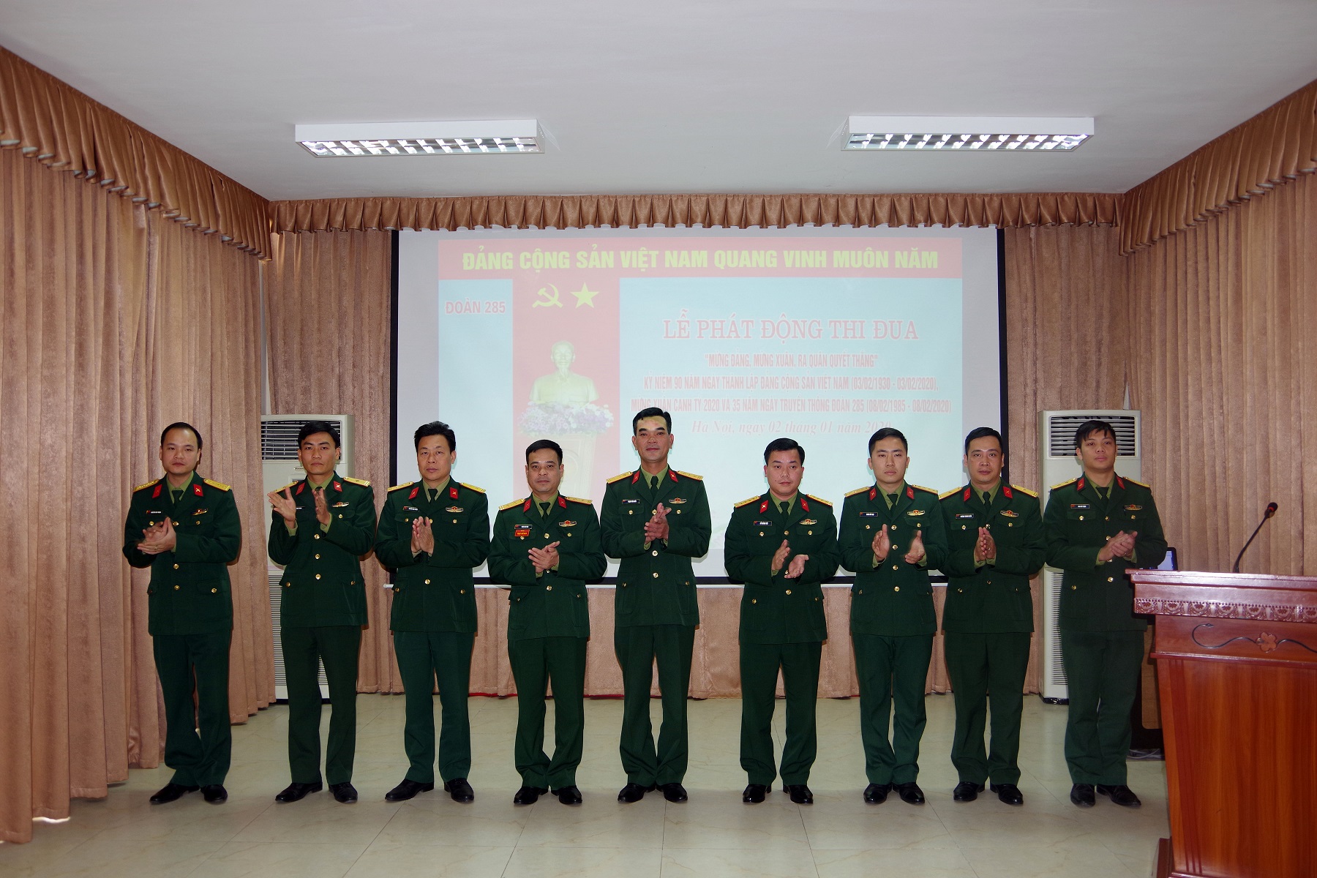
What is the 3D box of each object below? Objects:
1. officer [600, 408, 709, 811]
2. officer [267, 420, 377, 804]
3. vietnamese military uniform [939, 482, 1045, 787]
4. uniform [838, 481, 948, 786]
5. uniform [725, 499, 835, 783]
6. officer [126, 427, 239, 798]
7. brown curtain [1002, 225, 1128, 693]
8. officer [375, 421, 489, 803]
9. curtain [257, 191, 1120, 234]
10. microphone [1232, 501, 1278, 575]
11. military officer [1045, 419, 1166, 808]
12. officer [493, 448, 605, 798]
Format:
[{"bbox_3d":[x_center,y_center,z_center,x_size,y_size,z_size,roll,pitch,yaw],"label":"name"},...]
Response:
[{"bbox_3d":[-0.012,0.759,5.279,0.530,1.815,0.420,0,0,1],"label":"officer"},{"bbox_3d":[-1.573,0.794,5.300,0.520,1.751,0.430,0,0,-3],"label":"officer"},{"bbox_3d":[1.535,0.915,5.270,0.530,1.420,0.400,0,0,13],"label":"vietnamese military uniform"},{"bbox_3d":[1.090,0.912,5.250,0.520,1.420,0.400,0,0,5],"label":"uniform"},{"bbox_3d":[0.570,0.941,5.279,0.530,1.378,0.380,0,0,0],"label":"uniform"},{"bbox_3d":[-2.230,0.801,5.302,0.540,1.741,0.420,0,0,3],"label":"officer"},{"bbox_3d":[2.604,0.088,7.238,0.830,3.070,0.130,0,0,2],"label":"brown curtain"},{"bbox_3d":[-1.055,0.789,5.280,0.540,1.743,0.440,0,0,2],"label":"officer"},{"bbox_3d":[0.227,-1.447,7.245,5.380,0.220,0.100,0,0,2],"label":"curtain"},{"bbox_3d":[2.167,0.370,4.120,0.220,0.280,0.080,0,0,-28],"label":"microphone"},{"bbox_3d":[2.070,0.787,5.200,0.560,1.745,0.440,0,0,7],"label":"military officer"},{"bbox_3d":[-0.513,0.832,5.215,0.540,1.655,0.440,0,0,1],"label":"officer"}]

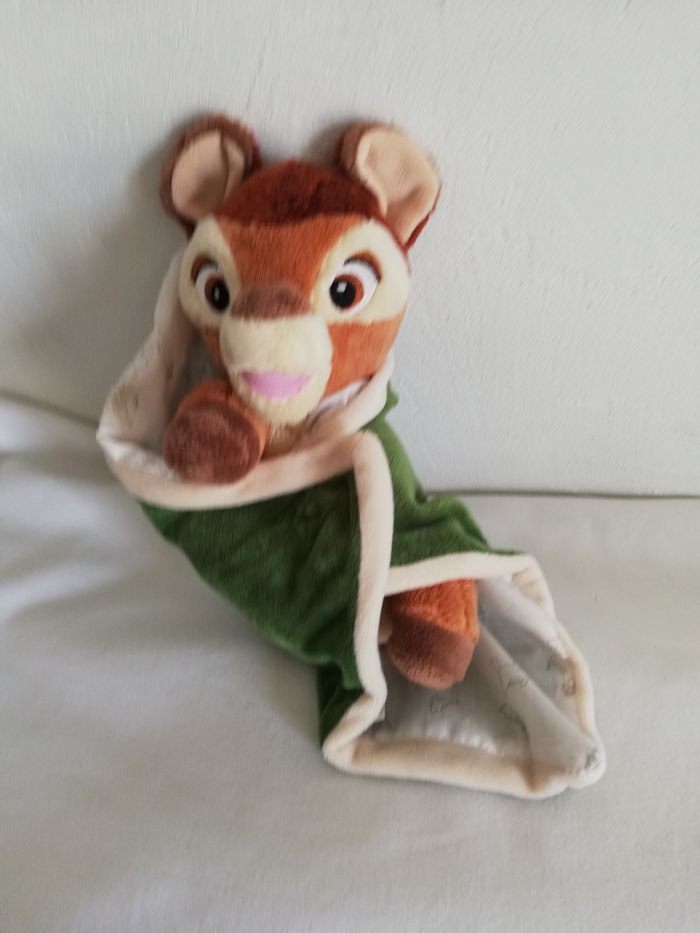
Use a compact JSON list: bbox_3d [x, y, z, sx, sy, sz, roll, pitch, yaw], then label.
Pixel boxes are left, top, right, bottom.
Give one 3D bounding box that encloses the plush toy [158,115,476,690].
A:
[{"bbox_3d":[-0.013,-0.042,0.374,0.153,0.322,0.123,-10,-3,6],"label":"plush toy"}]

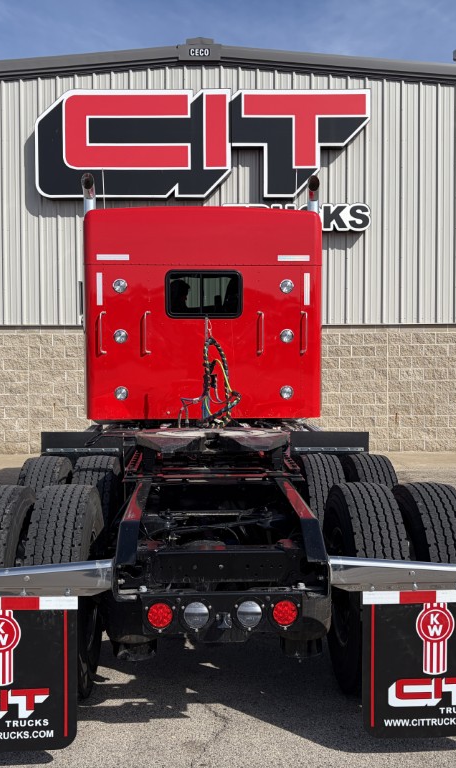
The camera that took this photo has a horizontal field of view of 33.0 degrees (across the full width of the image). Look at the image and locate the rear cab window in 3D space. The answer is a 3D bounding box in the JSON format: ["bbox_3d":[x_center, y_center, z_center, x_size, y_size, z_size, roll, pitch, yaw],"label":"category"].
[{"bbox_3d":[-0.222,-0.845,7.270,0.730,0.465,0.060,0,2,-3],"label":"rear cab window"}]

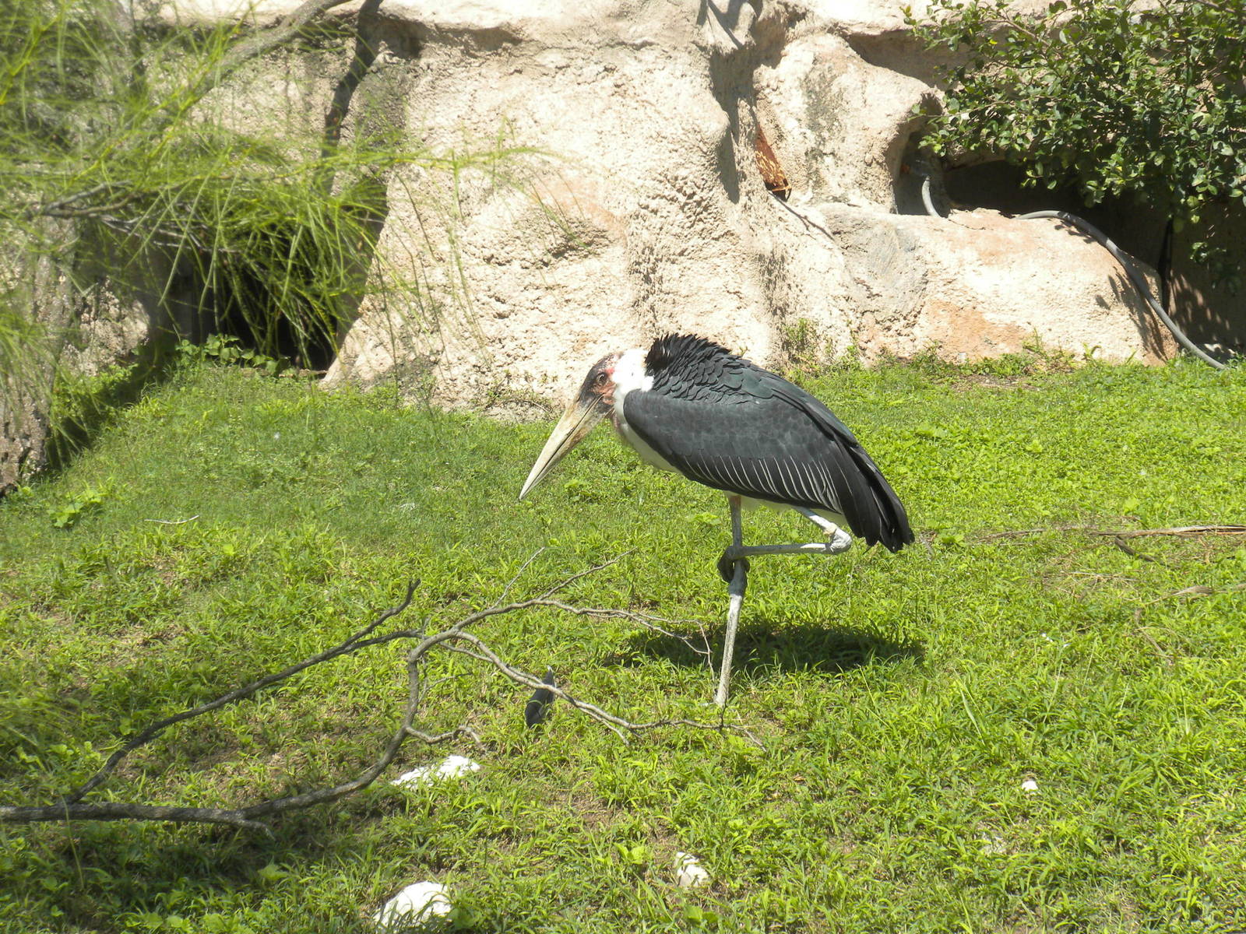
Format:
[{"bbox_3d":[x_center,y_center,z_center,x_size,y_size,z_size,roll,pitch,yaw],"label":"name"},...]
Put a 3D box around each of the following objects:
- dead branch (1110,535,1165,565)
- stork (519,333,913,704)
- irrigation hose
[{"bbox_3d":[1.477,0.239,12.300,0.050,0.055,0.250,-7,12,-34],"label":"dead branch"},{"bbox_3d":[0.230,0.130,10.500,0.970,0.930,0.340,-1,10,-5],"label":"stork"},{"bbox_3d":[1.636,-0.707,15.600,1.130,0.710,0.400,0,9,0],"label":"irrigation hose"}]

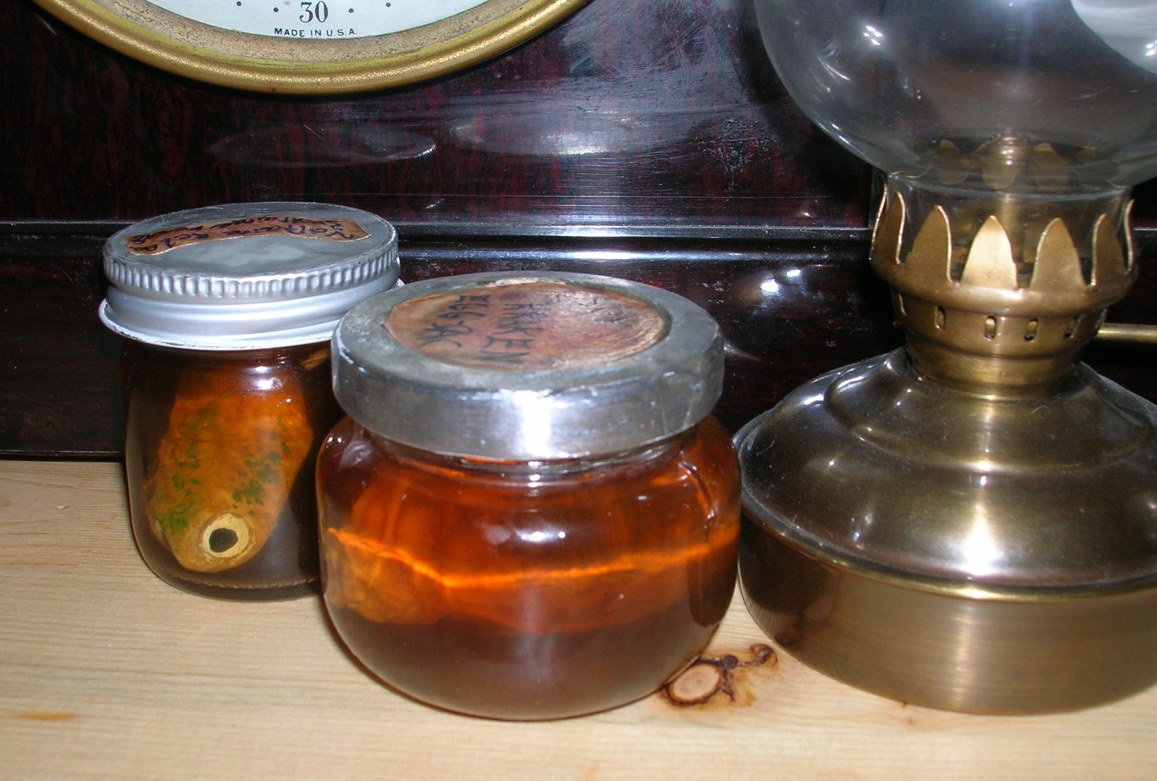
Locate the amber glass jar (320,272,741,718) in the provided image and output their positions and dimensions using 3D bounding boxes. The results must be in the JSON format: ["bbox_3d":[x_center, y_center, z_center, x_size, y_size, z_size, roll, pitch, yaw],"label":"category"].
[{"bbox_3d":[-0.007,0.015,0.227,0.062,0.052,0.062,0,21,0],"label":"amber glass jar"}]

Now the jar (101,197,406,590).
[{"bbox_3d":[-0.052,0.002,0.256,0.049,0.057,0.049,0,21,0],"label":"jar"}]

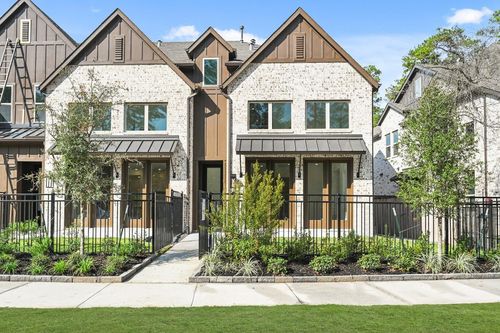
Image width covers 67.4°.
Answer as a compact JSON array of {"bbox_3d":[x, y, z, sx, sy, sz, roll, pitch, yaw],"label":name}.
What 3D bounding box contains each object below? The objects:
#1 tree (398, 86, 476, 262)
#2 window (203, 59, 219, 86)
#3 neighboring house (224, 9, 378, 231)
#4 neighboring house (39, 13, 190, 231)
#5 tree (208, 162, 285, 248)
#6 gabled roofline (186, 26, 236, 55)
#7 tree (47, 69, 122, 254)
[{"bbox_3d":[3.781,0.182,7.600,1.620,3.680,1.550,0,-2,3],"label":"tree"},{"bbox_3d":[-1.517,-3.674,14.700,0.640,1.120,0.100,0,-2,3],"label":"window"},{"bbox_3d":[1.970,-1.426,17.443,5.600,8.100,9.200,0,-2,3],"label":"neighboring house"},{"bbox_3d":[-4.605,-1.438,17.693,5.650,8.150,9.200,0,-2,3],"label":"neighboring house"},{"bbox_3d":[-0.077,0.875,8.200,1.650,1.950,1.500,0,-2,3],"label":"tree"},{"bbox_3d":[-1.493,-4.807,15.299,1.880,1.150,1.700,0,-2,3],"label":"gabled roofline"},{"bbox_3d":[-3.752,-0.102,8.500,1.750,4.200,1.650,0,-2,3],"label":"tree"}]

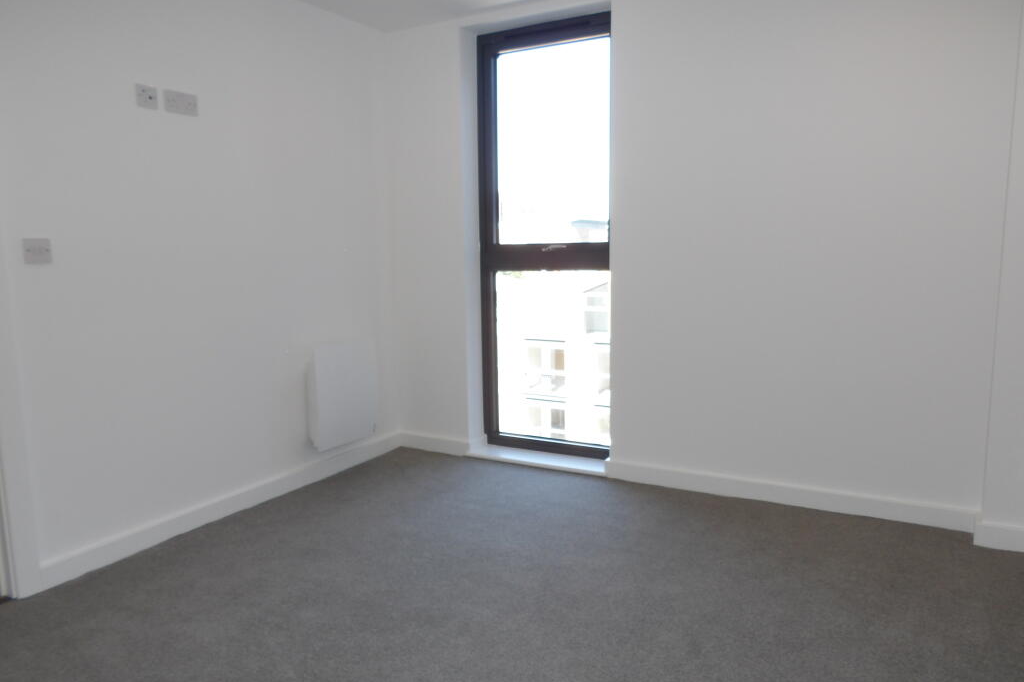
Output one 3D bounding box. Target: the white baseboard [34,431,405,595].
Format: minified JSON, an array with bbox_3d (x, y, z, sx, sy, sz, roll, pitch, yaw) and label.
[{"bbox_3d":[-1.176,0.717,3.410,0.018,0.096,2.066,3,9,29],"label":"white baseboard"}]

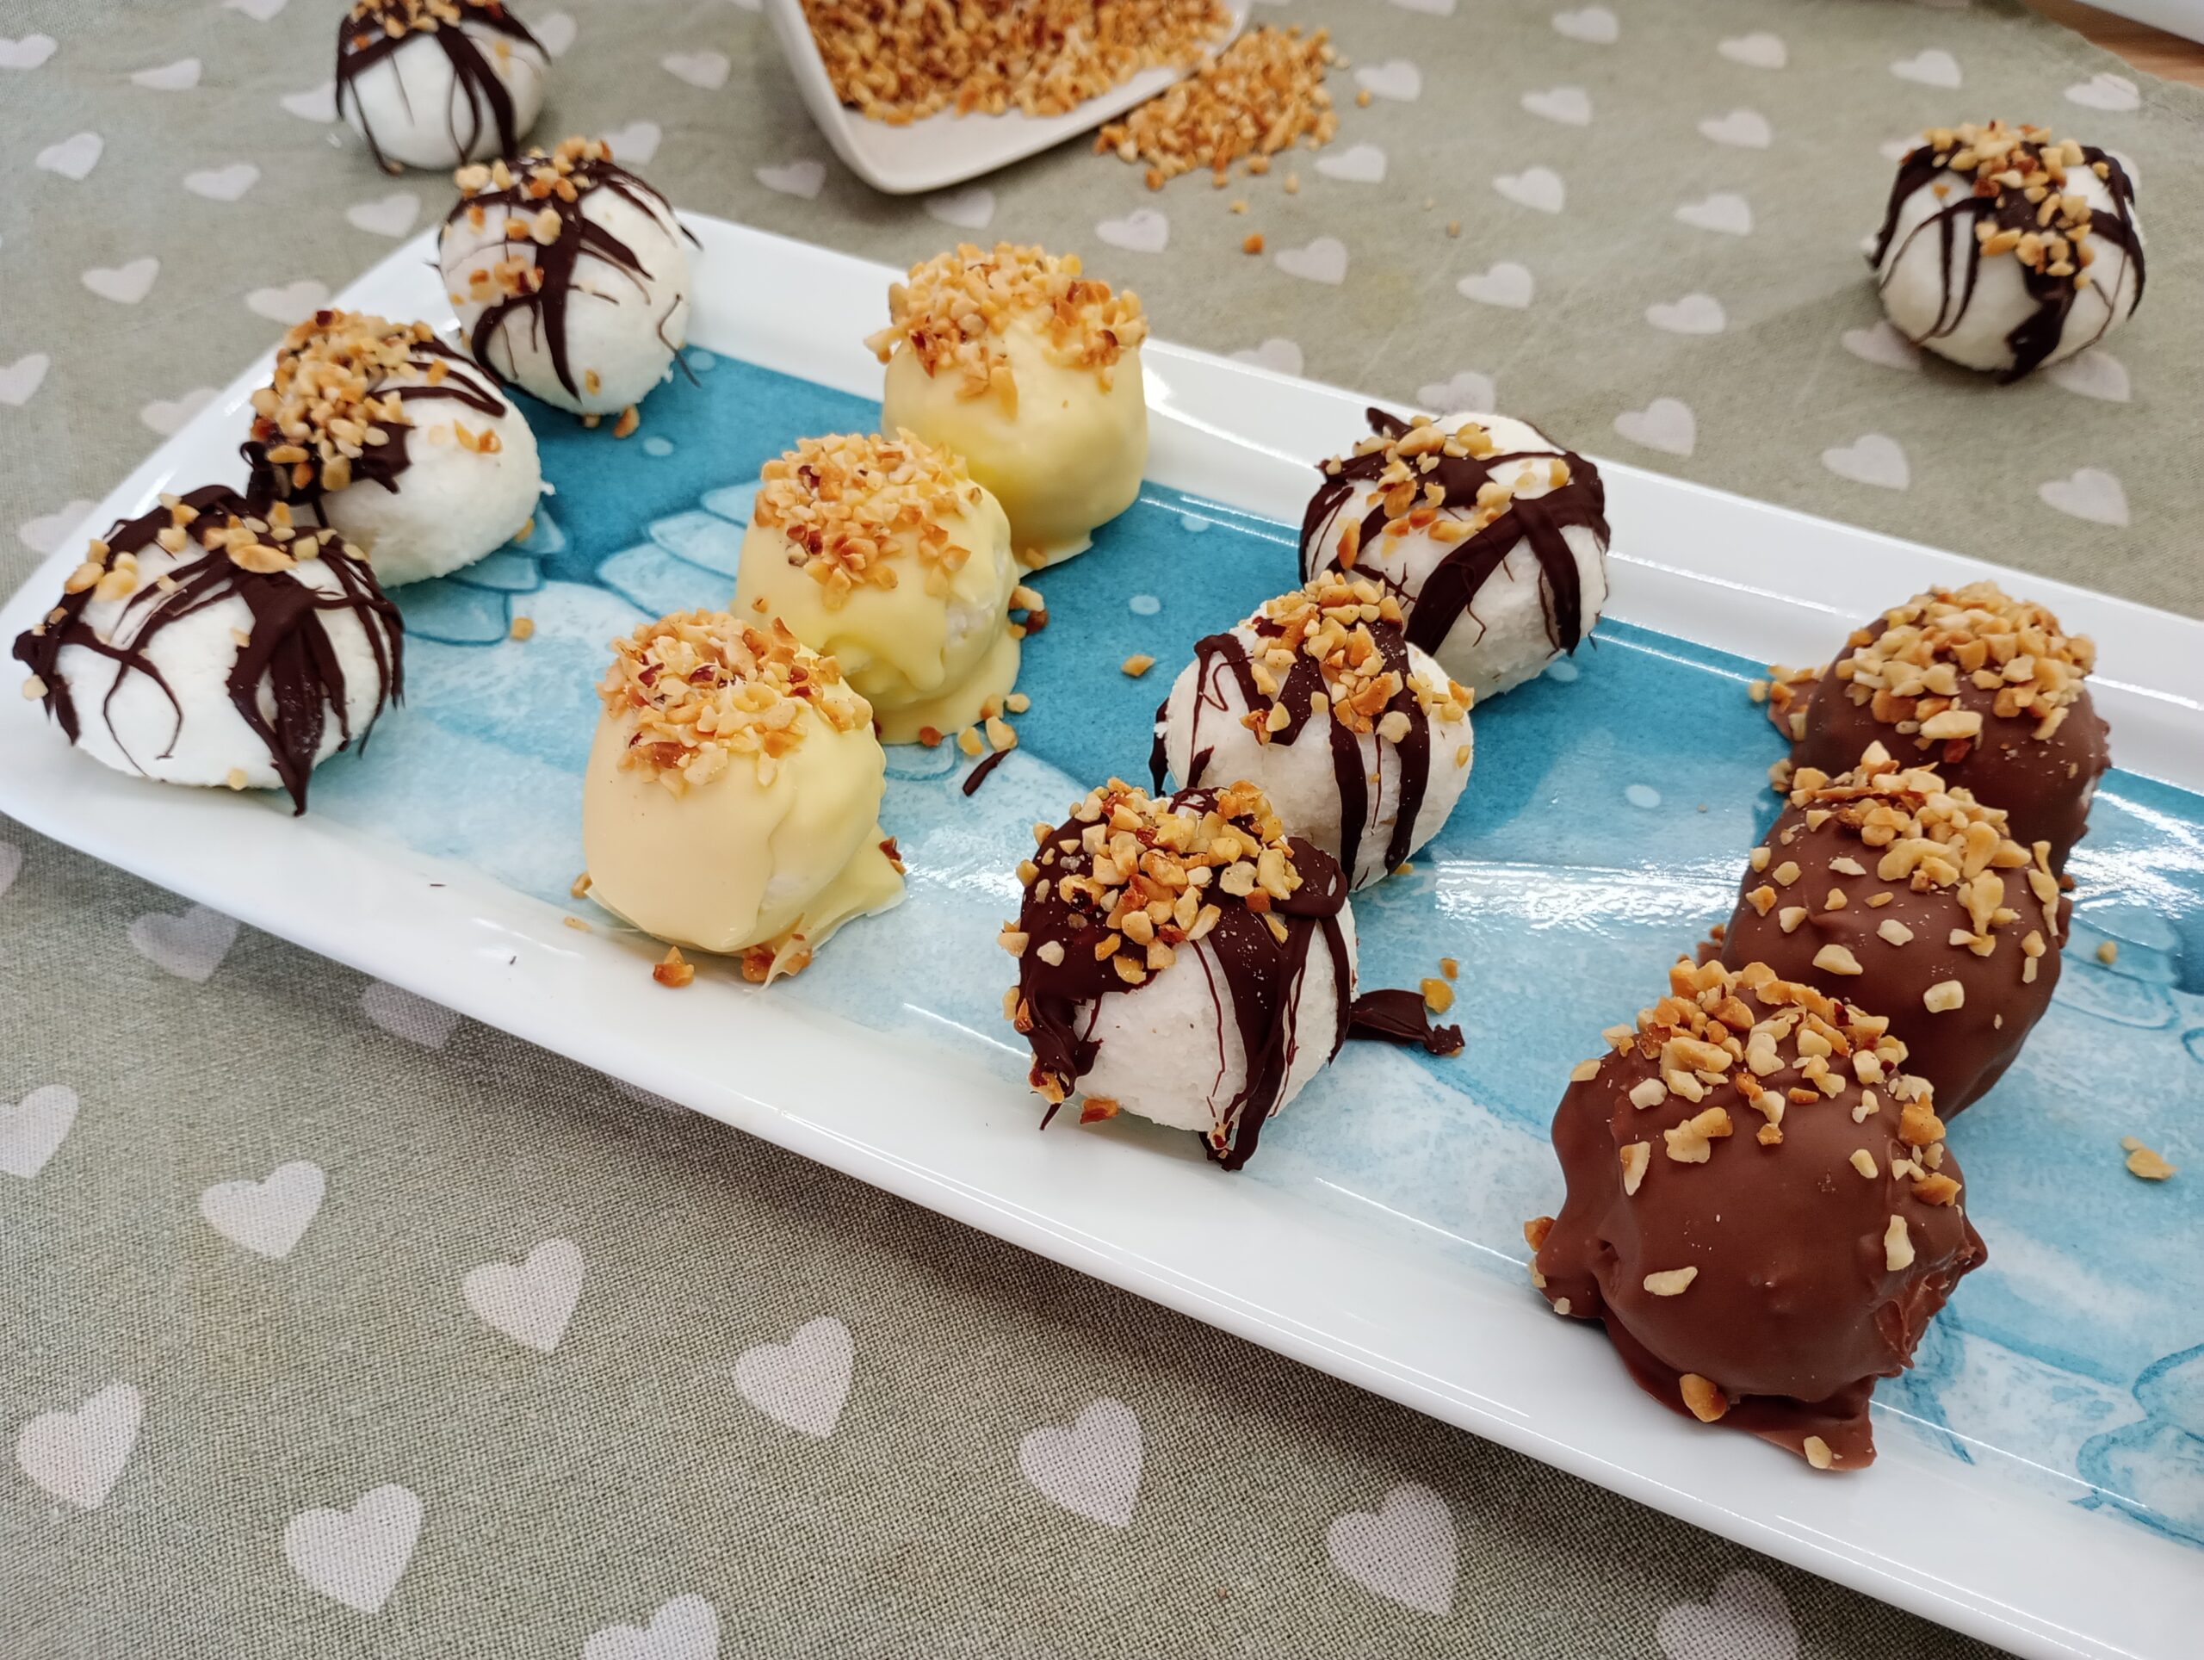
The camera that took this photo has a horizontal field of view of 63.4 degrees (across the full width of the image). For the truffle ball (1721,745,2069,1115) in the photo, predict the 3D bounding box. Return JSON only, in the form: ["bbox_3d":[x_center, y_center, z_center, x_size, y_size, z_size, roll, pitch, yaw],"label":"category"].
[{"bbox_3d":[0.087,0.010,0.194,0.036,0.035,0.039,-1,53,0],"label":"truffle ball"}]

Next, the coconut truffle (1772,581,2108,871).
[{"bbox_3d":[0.095,-0.009,0.202,0.033,0.036,0.033,29,59,21],"label":"coconut truffle"}]

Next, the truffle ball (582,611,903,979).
[{"bbox_3d":[-0.040,-0.004,0.200,0.034,0.038,0.034,-15,54,-11],"label":"truffle ball"}]

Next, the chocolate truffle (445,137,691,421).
[{"bbox_3d":[-0.077,-0.080,0.258,0.034,0.037,0.034,-16,54,-11],"label":"chocolate truffle"}]

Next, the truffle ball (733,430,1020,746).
[{"bbox_3d":[-0.028,-0.029,0.220,0.035,0.036,0.035,-9,53,-6],"label":"truffle ball"}]

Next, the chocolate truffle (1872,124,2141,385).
[{"bbox_3d":[0.144,-0.094,0.282,0.039,0.033,0.038,-1,53,0],"label":"chocolate truffle"}]

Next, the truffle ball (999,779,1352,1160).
[{"bbox_3d":[0.009,0.013,0.193,0.038,0.035,0.040,-1,53,0],"label":"truffle ball"}]

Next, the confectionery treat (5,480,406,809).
[{"bbox_3d":[-0.113,-0.025,0.225,0.043,0.033,0.040,0,53,1],"label":"confectionery treat"}]

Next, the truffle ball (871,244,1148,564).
[{"bbox_3d":[-0.012,-0.056,0.238,0.037,0.039,0.037,-4,53,-2],"label":"truffle ball"}]

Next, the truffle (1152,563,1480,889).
[{"bbox_3d":[0.025,-0.011,0.207,0.036,0.032,0.036,0,53,1],"label":"truffle"}]

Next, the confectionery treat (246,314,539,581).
[{"bbox_3d":[-0.099,-0.055,0.248,0.038,0.032,0.038,-1,53,0],"label":"confectionery treat"}]

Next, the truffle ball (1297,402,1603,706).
[{"bbox_3d":[0.046,-0.038,0.232,0.039,0.033,0.038,0,53,1],"label":"truffle ball"}]

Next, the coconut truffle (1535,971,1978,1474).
[{"bbox_3d":[0.064,0.034,0.173,0.042,0.040,0.044,-1,53,0],"label":"coconut truffle"}]

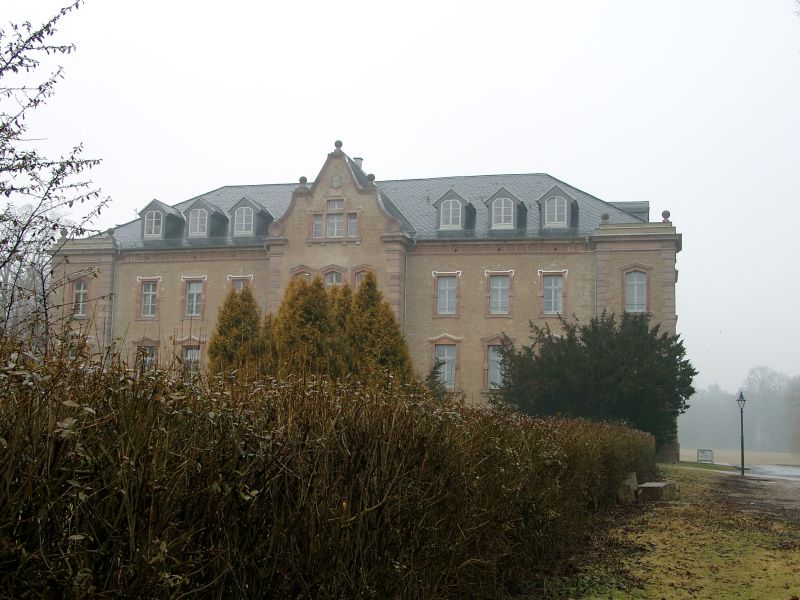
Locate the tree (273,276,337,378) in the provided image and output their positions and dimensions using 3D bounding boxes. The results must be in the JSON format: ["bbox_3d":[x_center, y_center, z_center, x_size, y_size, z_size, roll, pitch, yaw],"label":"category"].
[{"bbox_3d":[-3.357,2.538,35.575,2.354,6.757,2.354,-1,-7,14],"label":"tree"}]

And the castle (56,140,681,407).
[{"bbox_3d":[-1.774,0.838,74.032,41.832,19.858,18.522,-1,-7,14],"label":"castle"}]

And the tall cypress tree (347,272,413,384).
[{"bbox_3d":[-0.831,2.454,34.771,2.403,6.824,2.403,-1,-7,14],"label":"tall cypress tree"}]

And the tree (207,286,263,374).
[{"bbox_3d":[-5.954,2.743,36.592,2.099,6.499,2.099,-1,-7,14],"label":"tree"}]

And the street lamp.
[{"bbox_3d":[14.569,5.685,44.223,0.460,3.550,0.460,-1,-7,14],"label":"street lamp"}]

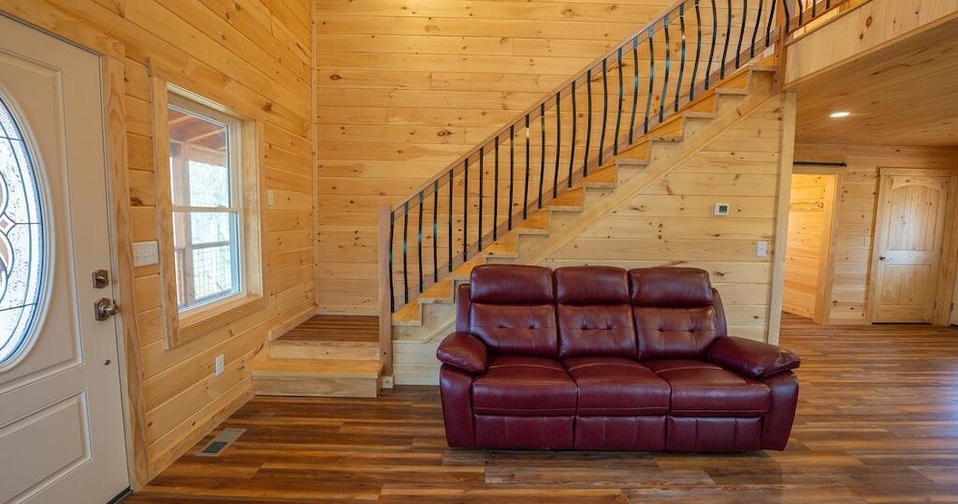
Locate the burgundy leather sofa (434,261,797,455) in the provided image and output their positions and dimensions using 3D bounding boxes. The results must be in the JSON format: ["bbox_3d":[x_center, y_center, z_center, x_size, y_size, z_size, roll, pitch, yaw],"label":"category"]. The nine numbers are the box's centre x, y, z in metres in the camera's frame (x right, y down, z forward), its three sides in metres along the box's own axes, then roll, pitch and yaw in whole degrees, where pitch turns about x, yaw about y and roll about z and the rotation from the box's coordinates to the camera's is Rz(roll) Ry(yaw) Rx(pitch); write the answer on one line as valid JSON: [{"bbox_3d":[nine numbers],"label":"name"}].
[{"bbox_3d":[0.844,0.642,2.623,2.180,1.030,0.960,0,4,-1],"label":"burgundy leather sofa"}]

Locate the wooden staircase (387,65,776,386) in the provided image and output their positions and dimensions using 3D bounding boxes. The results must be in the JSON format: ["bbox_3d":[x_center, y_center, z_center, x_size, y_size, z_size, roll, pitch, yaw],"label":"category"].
[{"bbox_3d":[0.858,-0.247,3.596,3.220,2.653,1.067,0,4,-3],"label":"wooden staircase"}]

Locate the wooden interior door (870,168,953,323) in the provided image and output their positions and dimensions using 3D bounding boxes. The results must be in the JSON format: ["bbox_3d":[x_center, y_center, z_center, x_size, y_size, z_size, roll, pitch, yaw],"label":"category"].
[{"bbox_3d":[5.929,-0.042,5.140,0.940,2.080,0.070,0,4,-3],"label":"wooden interior door"}]

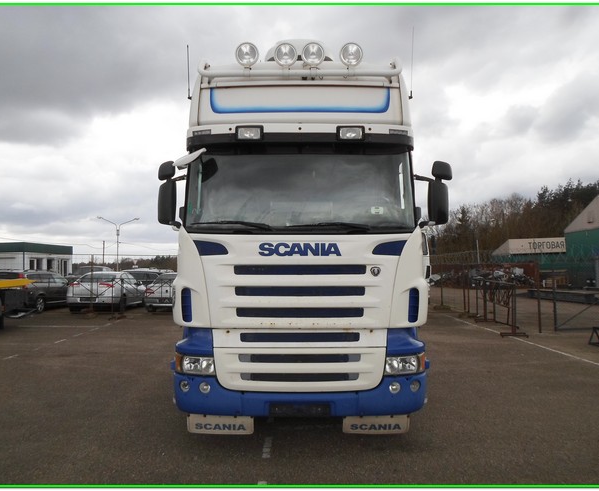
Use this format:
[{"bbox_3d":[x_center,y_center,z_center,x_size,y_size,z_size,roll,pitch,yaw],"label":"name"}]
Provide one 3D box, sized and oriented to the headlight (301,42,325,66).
[{"bbox_3d":[0.144,-1.974,4.870,0.230,0.240,0.140,0,-2,0],"label":"headlight"}]

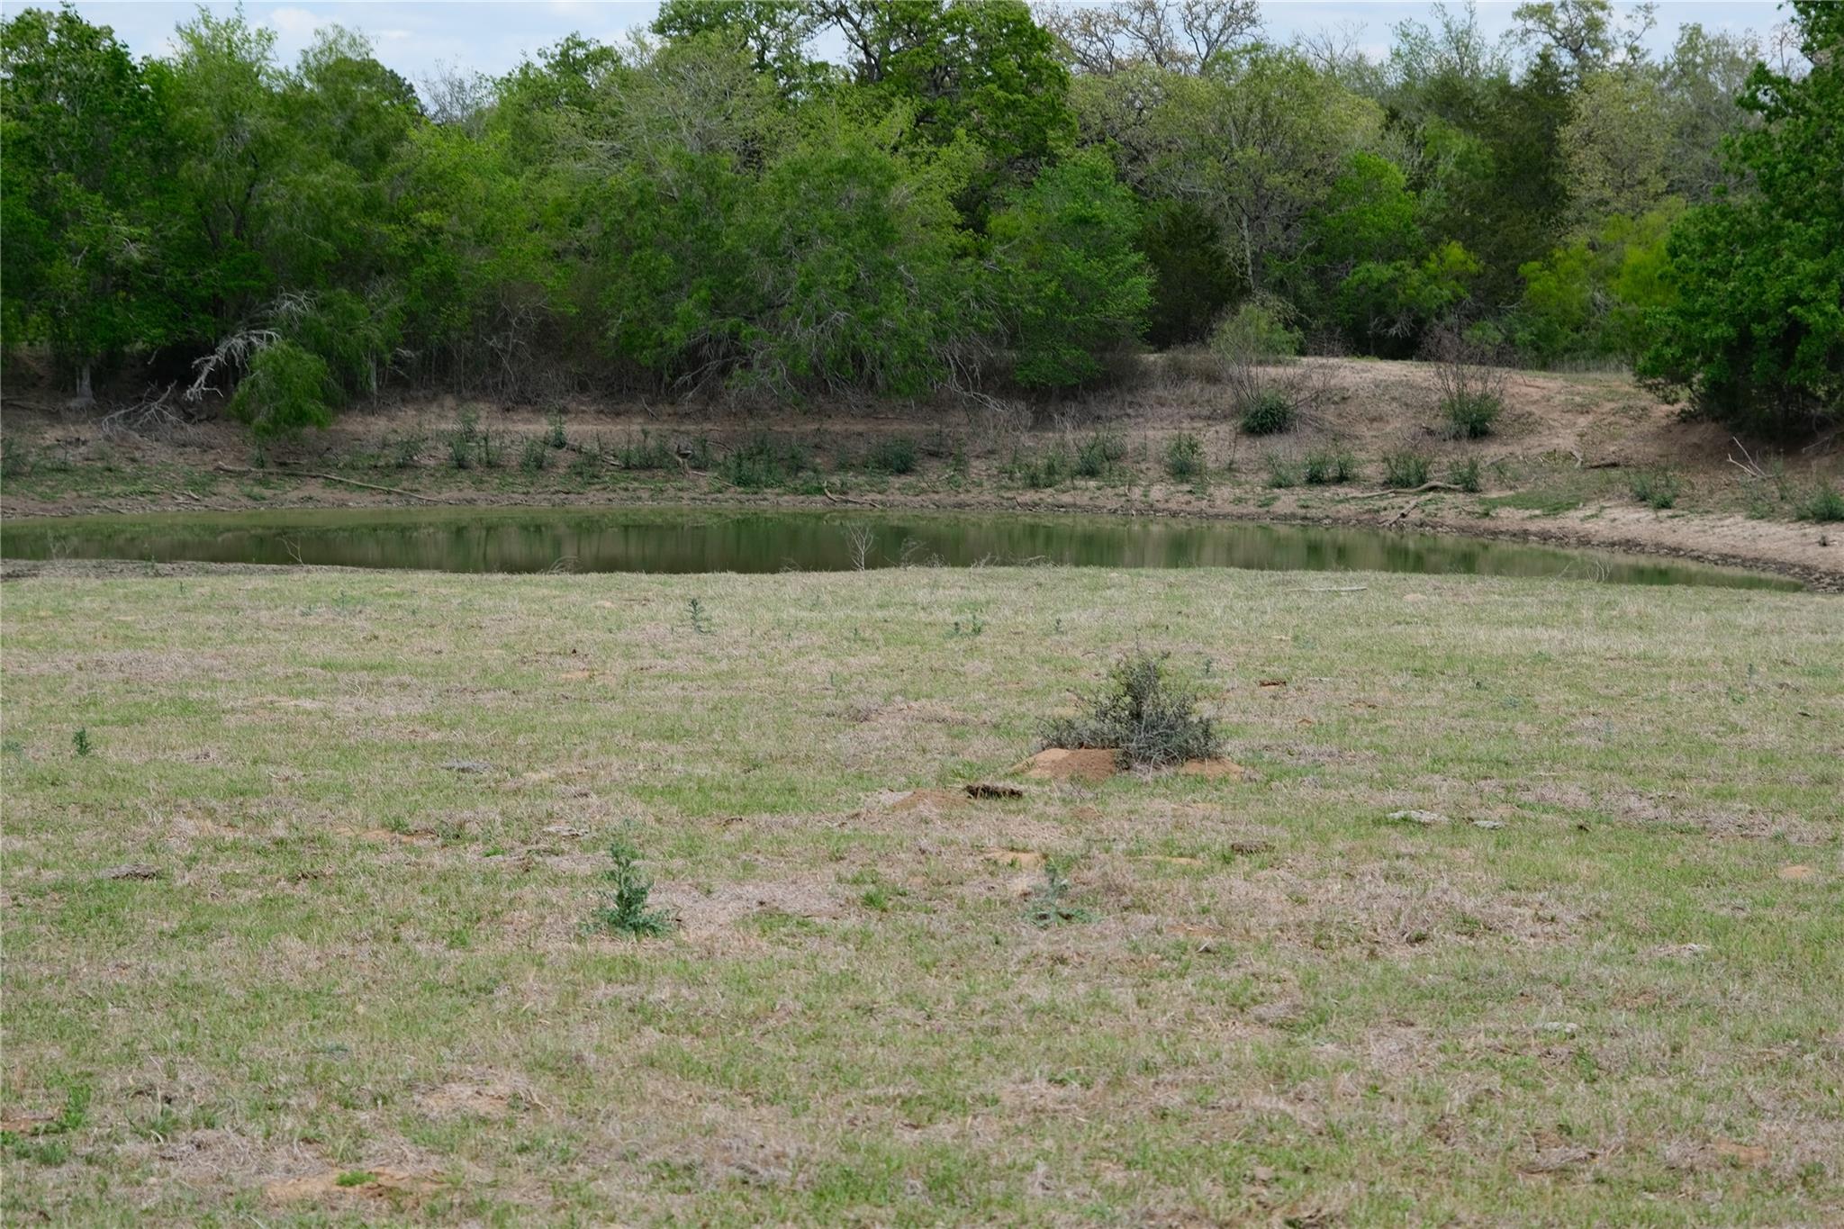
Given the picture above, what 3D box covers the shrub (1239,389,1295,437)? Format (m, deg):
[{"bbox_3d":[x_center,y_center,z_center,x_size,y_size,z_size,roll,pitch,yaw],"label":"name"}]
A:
[{"bbox_3d":[6.274,-3.661,79.000,1.020,0.867,0.950,0,4,5],"label":"shrub"}]

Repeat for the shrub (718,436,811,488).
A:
[{"bbox_3d":[-2.795,-2.707,77.500,1.667,0.913,1.100,0,4,-2],"label":"shrub"}]

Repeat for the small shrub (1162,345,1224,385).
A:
[{"bbox_3d":[5.163,-4.753,83.000,1.181,0.756,1.000,0,4,4],"label":"small shrub"}]

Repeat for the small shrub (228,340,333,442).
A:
[{"bbox_3d":[-11.780,-4.105,80.000,1.932,1.810,1.800,-1,4,-8],"label":"small shrub"}]

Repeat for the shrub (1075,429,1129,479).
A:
[{"bbox_3d":[3.201,-2.879,78.000,0.955,0.852,0.907,1,3,0],"label":"shrub"}]

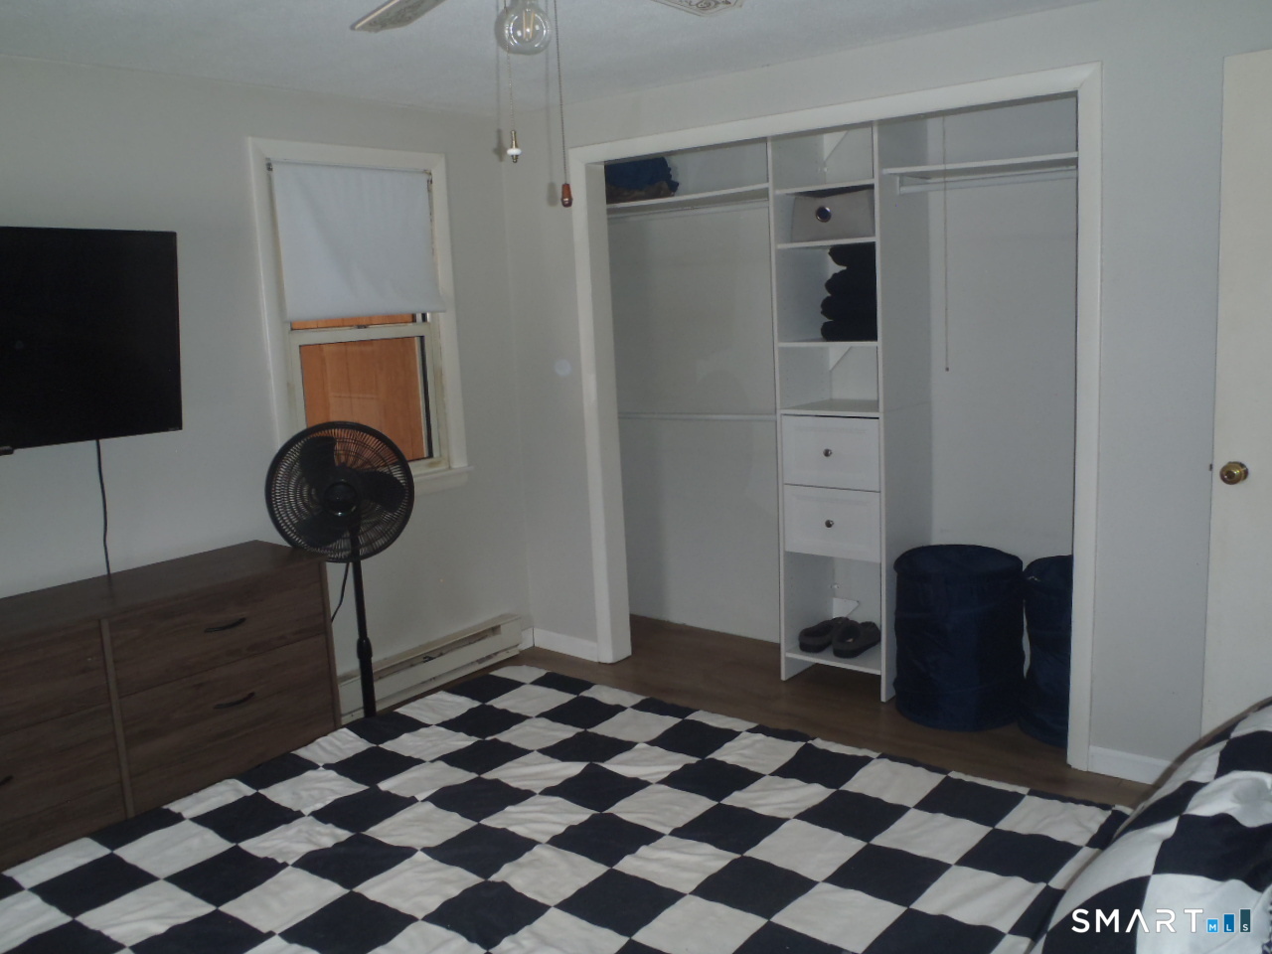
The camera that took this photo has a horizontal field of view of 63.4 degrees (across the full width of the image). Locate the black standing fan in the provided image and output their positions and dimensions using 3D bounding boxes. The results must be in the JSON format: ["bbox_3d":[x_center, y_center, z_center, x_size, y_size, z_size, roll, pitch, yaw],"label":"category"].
[{"bbox_3d":[-0.905,0.412,3.379,0.460,1.170,0.390,-6,10,-16],"label":"black standing fan"}]

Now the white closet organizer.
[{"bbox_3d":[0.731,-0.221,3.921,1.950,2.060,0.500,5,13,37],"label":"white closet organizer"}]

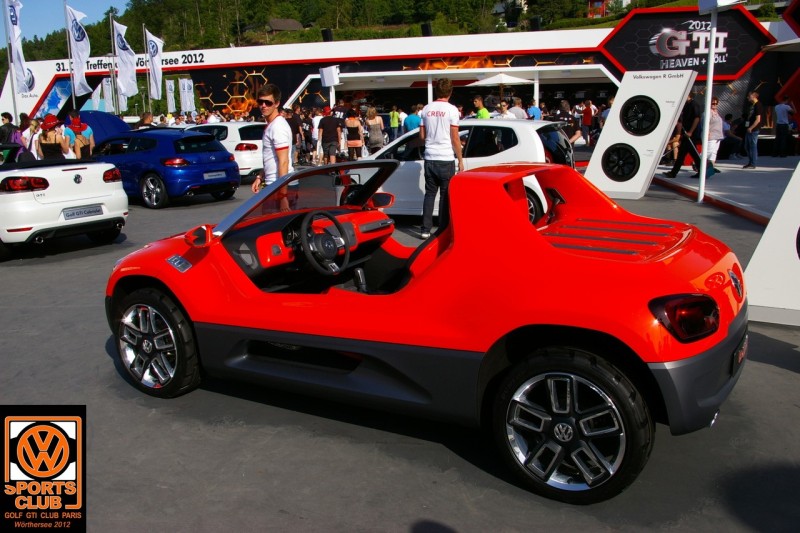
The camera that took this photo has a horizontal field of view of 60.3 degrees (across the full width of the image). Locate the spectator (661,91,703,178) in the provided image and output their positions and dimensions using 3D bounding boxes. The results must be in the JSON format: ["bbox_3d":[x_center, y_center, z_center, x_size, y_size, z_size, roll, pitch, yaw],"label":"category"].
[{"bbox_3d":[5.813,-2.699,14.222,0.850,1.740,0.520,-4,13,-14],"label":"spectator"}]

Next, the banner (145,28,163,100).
[{"bbox_3d":[-10.638,-8.718,29.781,0.850,2.950,0.350,-7,14,-24],"label":"banner"}]

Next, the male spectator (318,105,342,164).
[{"bbox_3d":[-1.919,-3.640,19.479,0.600,1.780,0.380,0,12,6],"label":"male spectator"}]

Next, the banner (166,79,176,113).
[{"bbox_3d":[-18.665,-13.941,56.256,0.850,2.650,0.250,-5,13,-19],"label":"banner"}]

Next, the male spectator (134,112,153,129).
[{"bbox_3d":[-5.571,-2.530,15.300,0.520,1.740,0.340,3,13,18],"label":"male spectator"}]

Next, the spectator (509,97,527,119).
[{"bbox_3d":[3.169,-3.674,18.686,0.550,1.770,0.360,5,14,24],"label":"spectator"}]

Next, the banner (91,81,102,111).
[{"bbox_3d":[-23.998,-13.545,54.455,0.950,2.750,0.300,-3,13,-11],"label":"banner"}]

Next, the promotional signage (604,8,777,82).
[{"bbox_3d":[8.806,-6.875,21.402,5.140,2.150,0.300,5,14,24],"label":"promotional signage"}]

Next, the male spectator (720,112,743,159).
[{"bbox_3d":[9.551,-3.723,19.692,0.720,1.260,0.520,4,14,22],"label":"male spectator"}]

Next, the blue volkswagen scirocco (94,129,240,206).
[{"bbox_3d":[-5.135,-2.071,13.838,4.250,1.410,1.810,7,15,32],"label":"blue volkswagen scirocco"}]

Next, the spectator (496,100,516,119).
[{"bbox_3d":[2.286,-2.715,15.000,0.500,1.740,0.340,4,13,21],"label":"spectator"}]

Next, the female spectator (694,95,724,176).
[{"bbox_3d":[6.900,-2.918,15.355,0.550,1.660,0.420,6,15,29],"label":"female spectator"}]

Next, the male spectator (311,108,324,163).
[{"bbox_3d":[-2.538,-4.062,21.500,0.500,1.770,0.360,0,12,6],"label":"male spectator"}]

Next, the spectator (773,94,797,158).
[{"bbox_3d":[11.182,-4.078,20.027,0.600,1.760,0.420,6,14,26],"label":"spectator"}]

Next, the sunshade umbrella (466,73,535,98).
[{"bbox_3d":[3.255,-4.890,22.237,2.400,2.650,2.400,-1,12,0],"label":"sunshade umbrella"}]

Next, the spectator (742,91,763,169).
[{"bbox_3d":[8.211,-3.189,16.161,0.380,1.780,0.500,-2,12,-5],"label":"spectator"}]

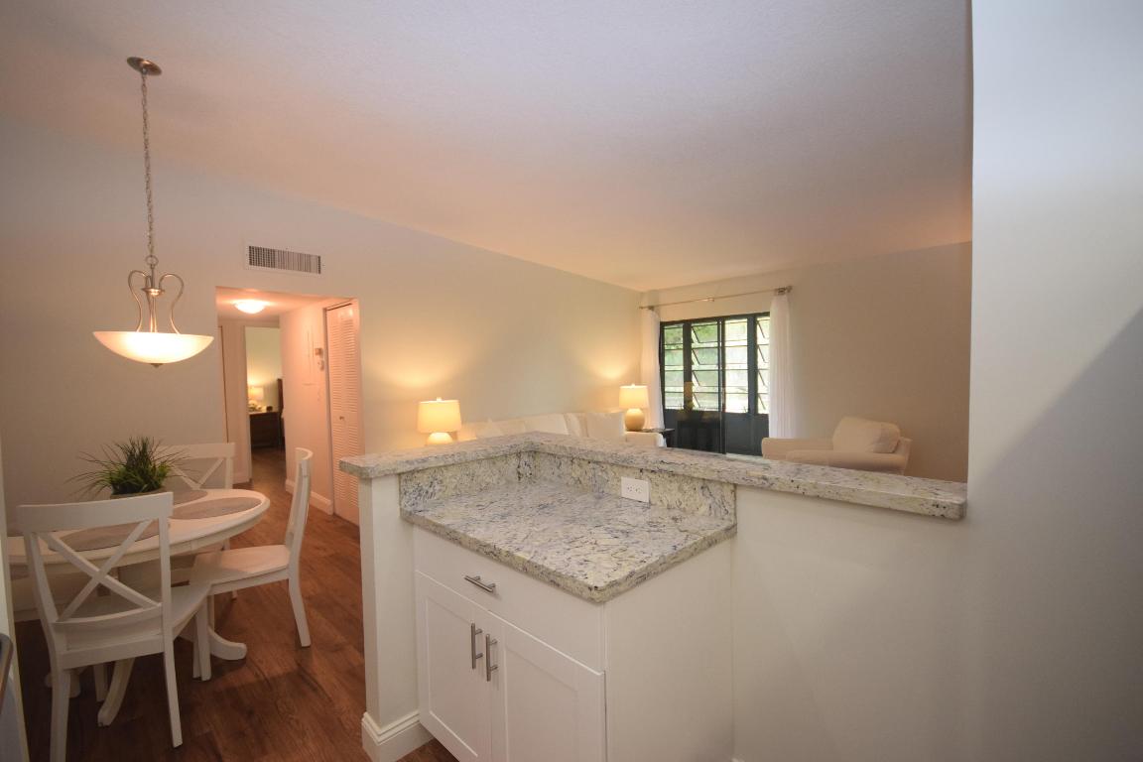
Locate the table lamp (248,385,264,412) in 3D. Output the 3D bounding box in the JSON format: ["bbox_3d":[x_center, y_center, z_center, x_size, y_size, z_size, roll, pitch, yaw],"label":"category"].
[{"bbox_3d":[-6.132,0.332,9.256,0.310,0.490,0.310,0,2,44],"label":"table lamp"}]

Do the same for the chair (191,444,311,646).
[{"bbox_3d":[-1.659,0.901,2.523,0.540,0.970,0.480,-2,2,-33],"label":"chair"}]

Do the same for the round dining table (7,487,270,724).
[{"bbox_3d":[-2.002,1.021,2.287,1.060,0.750,1.060,0,2,43],"label":"round dining table"}]

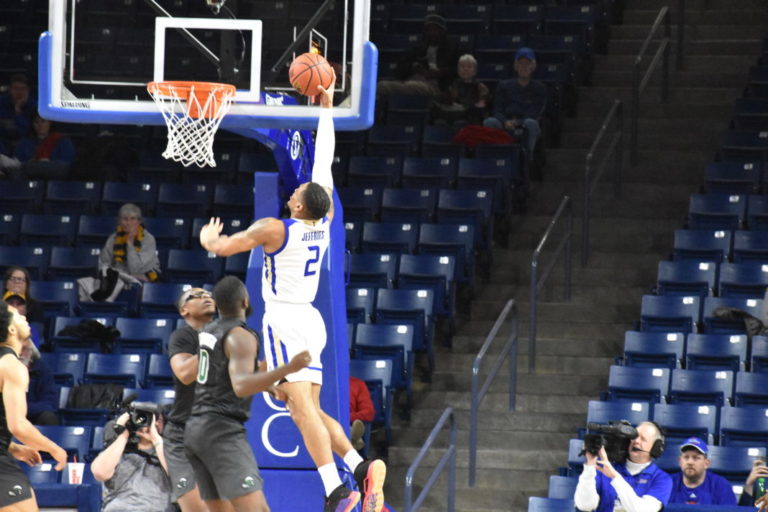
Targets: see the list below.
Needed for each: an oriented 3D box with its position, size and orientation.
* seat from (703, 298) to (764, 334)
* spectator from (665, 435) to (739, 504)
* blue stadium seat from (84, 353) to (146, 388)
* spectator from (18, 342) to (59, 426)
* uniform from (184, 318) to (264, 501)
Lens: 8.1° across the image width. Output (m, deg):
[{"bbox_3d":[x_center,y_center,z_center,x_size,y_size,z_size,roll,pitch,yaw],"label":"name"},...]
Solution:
[{"bbox_3d":[2.836,0.731,44.568,0.510,0.780,0.500,1,-2,12],"label":"seat"},{"bbox_3d":[1.970,1.746,33.819,0.550,1.240,0.680,1,-3,10],"label":"spectator"},{"bbox_3d":[-2.205,1.175,43.836,0.500,0.780,0.500,1,-2,12],"label":"blue stadium seat"},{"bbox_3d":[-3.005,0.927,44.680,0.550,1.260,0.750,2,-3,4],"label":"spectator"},{"bbox_3d":[-0.874,0.841,29.800,0.350,0.990,0.430,4,-4,-38],"label":"uniform"}]

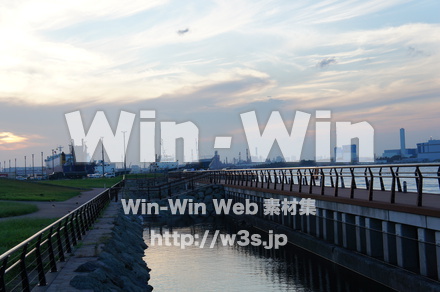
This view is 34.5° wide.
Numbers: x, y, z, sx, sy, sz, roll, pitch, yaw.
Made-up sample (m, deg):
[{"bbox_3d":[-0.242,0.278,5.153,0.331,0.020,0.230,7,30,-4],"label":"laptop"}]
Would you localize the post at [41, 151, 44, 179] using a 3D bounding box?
[{"bbox_3d":[-62.730,6.994,250.000,0.700,9.400,0.600,-1,-2,-17],"label":"post"}]

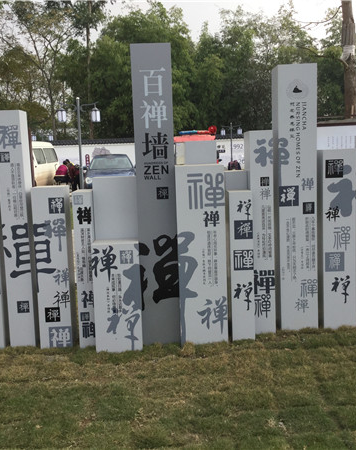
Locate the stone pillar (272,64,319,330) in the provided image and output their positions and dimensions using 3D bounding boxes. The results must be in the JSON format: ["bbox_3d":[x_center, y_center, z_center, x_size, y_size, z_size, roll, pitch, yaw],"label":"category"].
[{"bbox_3d":[0.987,-0.209,4.505,0.308,2.165,0.235,-2,7,-1],"label":"stone pillar"}]

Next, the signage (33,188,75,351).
[{"bbox_3d":[-0.996,0.344,4.311,0.254,1.309,0.200,-2,8,-3],"label":"signage"}]

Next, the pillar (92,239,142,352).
[{"bbox_3d":[-0.458,0.541,4.199,0.351,0.843,0.225,-2,7,-1],"label":"pillar"}]

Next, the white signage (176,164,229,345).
[{"bbox_3d":[0.186,0.232,4.282,0.378,1.396,0.225,-2,7,-1],"label":"white signage"}]

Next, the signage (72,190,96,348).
[{"bbox_3d":[-0.711,0.346,4.274,0.154,1.230,0.220,-2,7,-1],"label":"signage"}]

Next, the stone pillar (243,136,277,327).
[{"bbox_3d":[0.689,0.064,4.459,0.180,1.653,0.250,-2,7,-1],"label":"stone pillar"}]

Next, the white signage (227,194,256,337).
[{"bbox_3d":[0.502,0.331,4.336,0.182,1.223,0.190,-2,8,-3],"label":"white signage"}]

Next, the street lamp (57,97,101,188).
[{"bbox_3d":[-2.791,-2.025,15.354,1.255,3.168,0.260,-2,8,-3],"label":"street lamp"}]

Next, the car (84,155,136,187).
[{"bbox_3d":[-2.446,-1.886,19.985,1.780,1.460,4.500,-3,7,-6],"label":"car"}]

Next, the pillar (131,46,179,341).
[{"bbox_3d":[-0.174,-0.205,4.285,0.302,2.345,0.240,-2,8,-3],"label":"pillar"}]

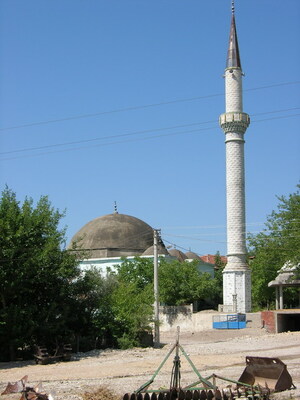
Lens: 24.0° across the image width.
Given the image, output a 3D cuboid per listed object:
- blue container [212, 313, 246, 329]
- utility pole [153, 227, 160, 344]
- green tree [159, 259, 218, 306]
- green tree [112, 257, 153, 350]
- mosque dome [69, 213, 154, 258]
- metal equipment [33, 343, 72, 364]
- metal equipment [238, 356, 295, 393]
[{"bbox_3d":[6.566,9.997,58.000,2.400,1.250,1.600,-5,-10,29],"label":"blue container"},{"bbox_3d":[0.420,5.622,45.500,0.500,7.600,0.420,0,-9,0],"label":"utility pole"},{"bbox_3d":[3.192,7.192,60.000,5.200,4.500,4.600,-1,-9,6],"label":"green tree"},{"bbox_3d":[-1.030,6.398,44.000,2.700,5.700,2.700,0,-9,0],"label":"green tree"},{"bbox_3d":[-3.433,3.727,74.000,10.200,4.900,10.200,0,-9,-3],"label":"mosque dome"},{"bbox_3d":[-3.873,6.077,28.000,1.400,0.780,0.950,-3,-9,18],"label":"metal equipment"},{"bbox_3d":[3.355,5.025,20.300,1.300,0.880,0.900,-7,-11,37],"label":"metal equipment"}]

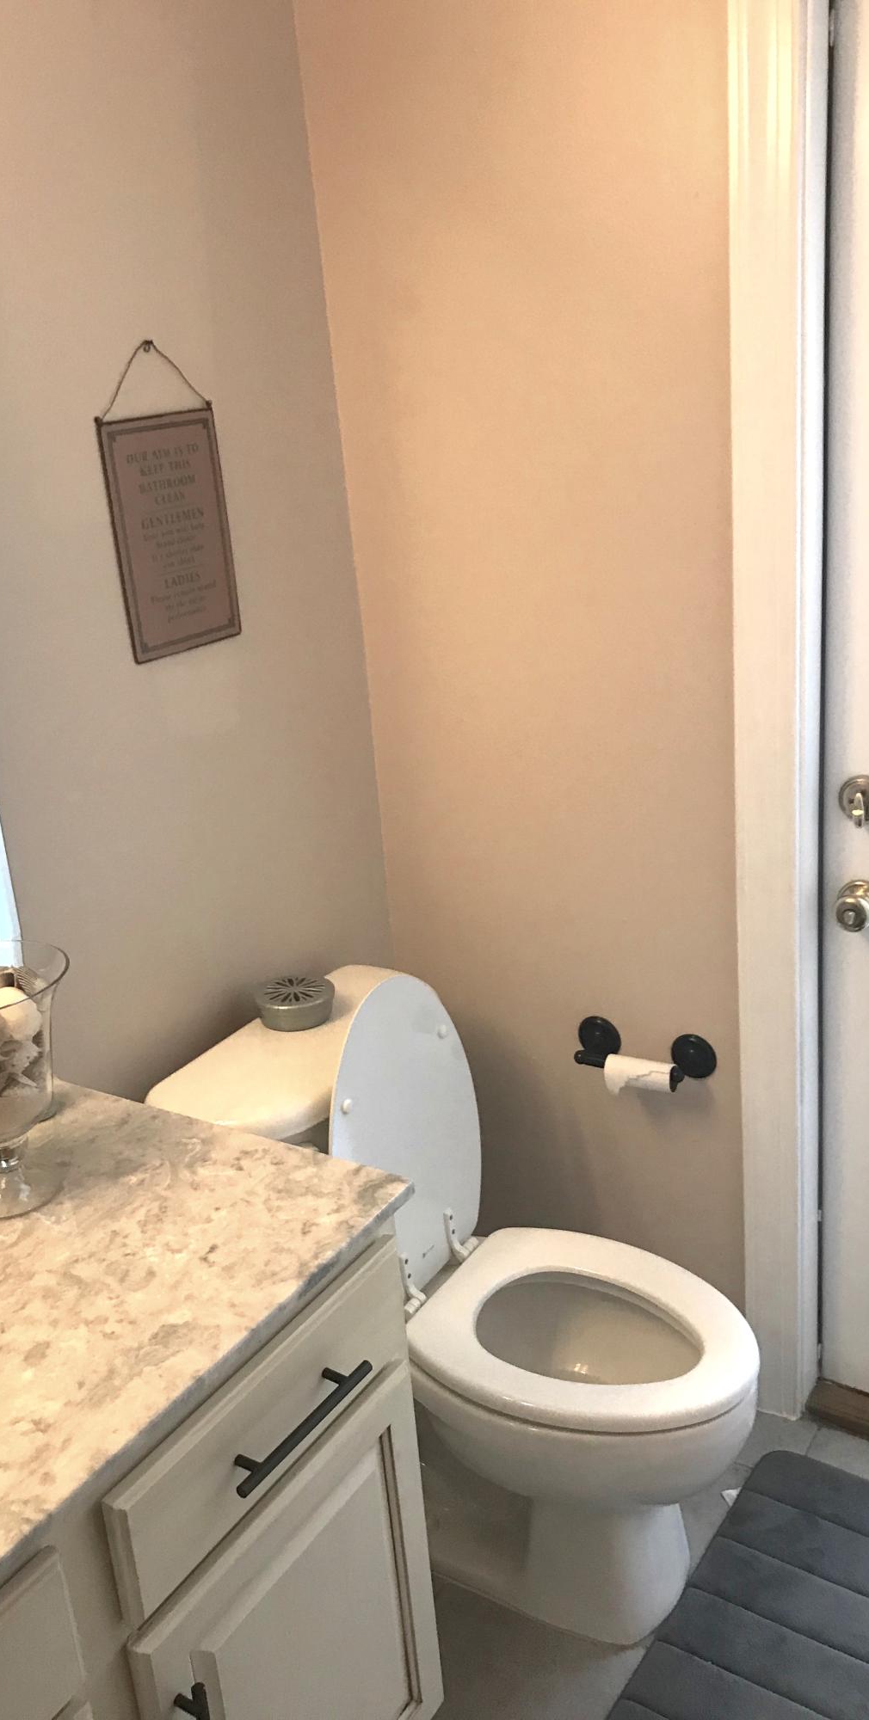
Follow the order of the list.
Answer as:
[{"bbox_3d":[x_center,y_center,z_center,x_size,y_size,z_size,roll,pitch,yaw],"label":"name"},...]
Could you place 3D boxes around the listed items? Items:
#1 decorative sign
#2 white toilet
[{"bbox_3d":[-0.330,-0.419,1.791,0.012,0.292,0.200,8,24,33],"label":"decorative sign"},{"bbox_3d":[0.075,0.562,1.883,0.750,0.830,0.450,8,24,33],"label":"white toilet"}]

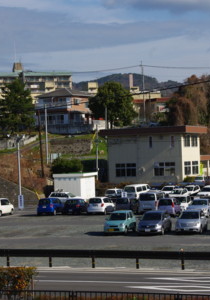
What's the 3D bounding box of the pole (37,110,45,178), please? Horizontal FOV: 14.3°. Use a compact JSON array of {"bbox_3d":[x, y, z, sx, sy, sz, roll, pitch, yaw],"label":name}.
[{"bbox_3d":[-8.576,-0.776,113.000,0.280,9.130,0.280,-3,0,0],"label":"pole"}]

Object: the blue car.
[{"bbox_3d":[-4.910,5.256,78.662,1.680,1.530,3.850,-2,-1,15],"label":"blue car"}]

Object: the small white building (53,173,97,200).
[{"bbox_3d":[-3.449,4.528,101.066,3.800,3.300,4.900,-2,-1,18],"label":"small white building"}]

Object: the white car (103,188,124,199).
[{"bbox_3d":[1.230,5.395,99.516,1.475,1.520,3.400,-2,-1,20],"label":"white car"}]

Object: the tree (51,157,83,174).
[{"bbox_3d":[-4.843,2.236,107.000,3.900,2.810,3.300,-2,-1,0],"label":"tree"}]

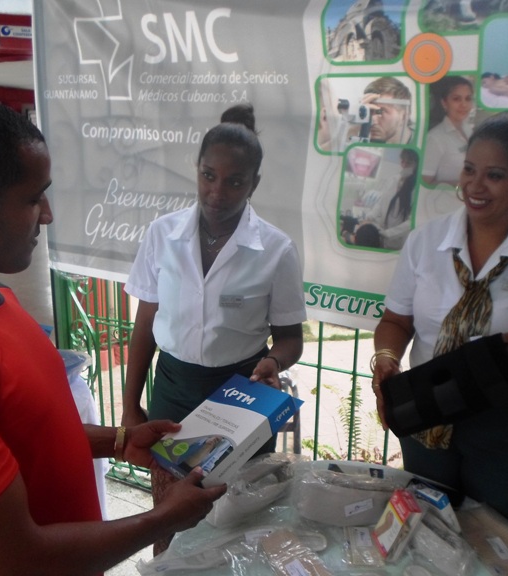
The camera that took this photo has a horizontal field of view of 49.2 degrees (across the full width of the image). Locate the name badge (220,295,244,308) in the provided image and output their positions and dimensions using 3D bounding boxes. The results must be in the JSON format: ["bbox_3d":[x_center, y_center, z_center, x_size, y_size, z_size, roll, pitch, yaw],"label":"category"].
[{"bbox_3d":[-0.055,0.034,1.385,0.063,0.028,0.006,2,8,5],"label":"name badge"}]

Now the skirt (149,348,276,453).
[{"bbox_3d":[-0.109,0.359,1.534,0.365,0.400,0.270,4,14,14],"label":"skirt"}]

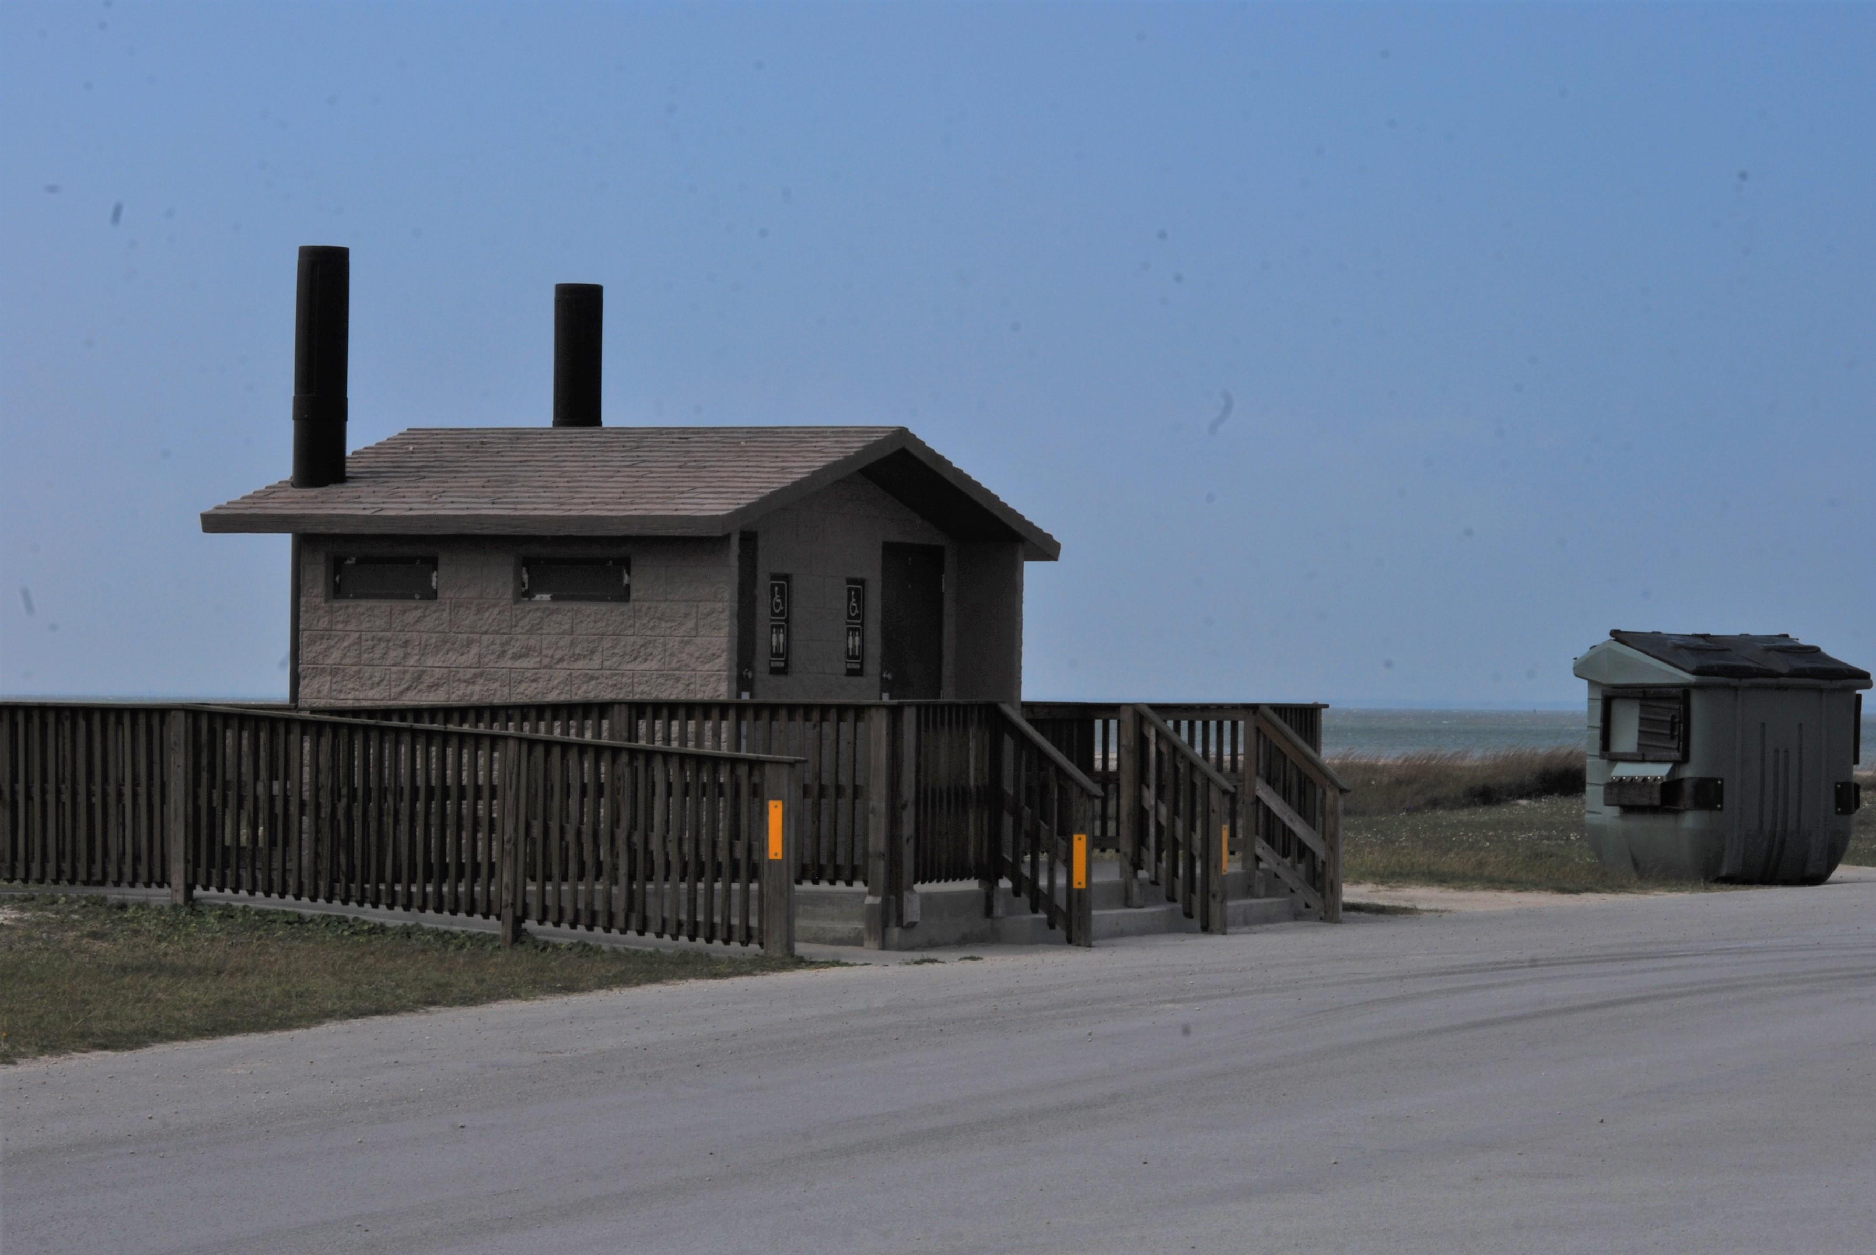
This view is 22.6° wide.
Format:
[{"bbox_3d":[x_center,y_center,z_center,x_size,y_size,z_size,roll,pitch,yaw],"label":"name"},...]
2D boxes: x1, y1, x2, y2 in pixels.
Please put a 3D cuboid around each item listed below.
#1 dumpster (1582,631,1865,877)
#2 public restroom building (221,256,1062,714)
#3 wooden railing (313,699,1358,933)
[{"bbox_3d":[6.040,1.005,36.000,1.740,1.920,1.450,1,-1,-27],"label":"dumpster"},{"bbox_3d":[-1.883,-0.506,30.483,3.709,3.736,4.678,1,-1,26],"label":"public restroom building"},{"bbox_3d":[-0.159,1.158,29.881,4.640,1.420,6.300,0,-1,27],"label":"wooden railing"}]

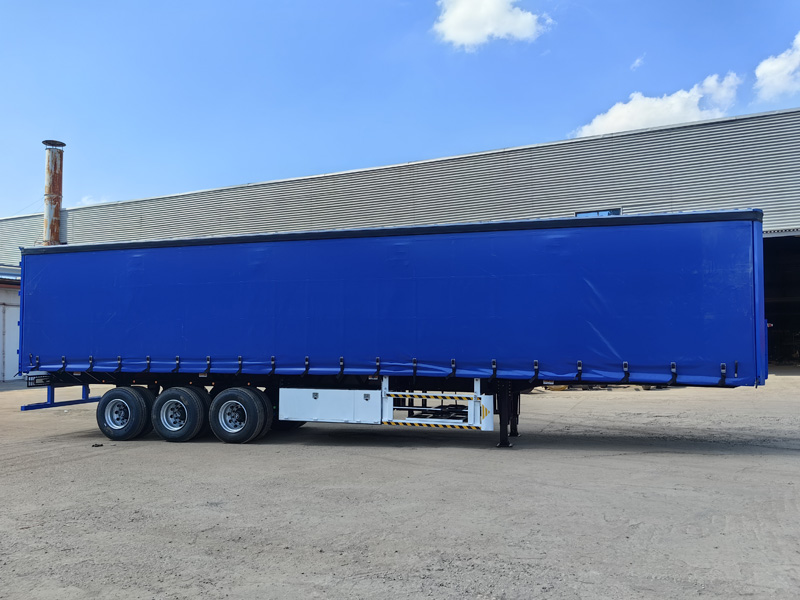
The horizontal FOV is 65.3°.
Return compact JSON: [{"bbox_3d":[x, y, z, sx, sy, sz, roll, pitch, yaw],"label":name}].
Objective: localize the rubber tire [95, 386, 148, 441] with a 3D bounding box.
[{"bbox_3d":[-5.609,2.297,12.626,1.070,1.065,0.300,-2,-3,17],"label":"rubber tire"}]

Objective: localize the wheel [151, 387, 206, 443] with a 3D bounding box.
[{"bbox_3d":[-4.354,2.252,12.250,1.070,1.065,0.300,-2,-3,17],"label":"wheel"}]

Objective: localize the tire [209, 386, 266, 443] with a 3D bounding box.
[{"bbox_3d":[-3.100,2.200,11.875,1.070,1.065,0.300,-2,-3,17],"label":"tire"}]

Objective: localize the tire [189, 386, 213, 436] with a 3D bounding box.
[{"bbox_3d":[-4.257,2.271,12.576,1.070,1.065,0.300,-2,-3,17],"label":"tire"}]

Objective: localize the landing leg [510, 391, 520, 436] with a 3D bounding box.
[{"bbox_3d":[2.227,2.108,12.231,0.250,1.120,0.200,-2,-3,17],"label":"landing leg"}]

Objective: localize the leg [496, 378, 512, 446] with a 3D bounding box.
[{"bbox_3d":[1.782,1.943,10.732,0.250,1.150,0.200,-2,-3,17],"label":"leg"}]

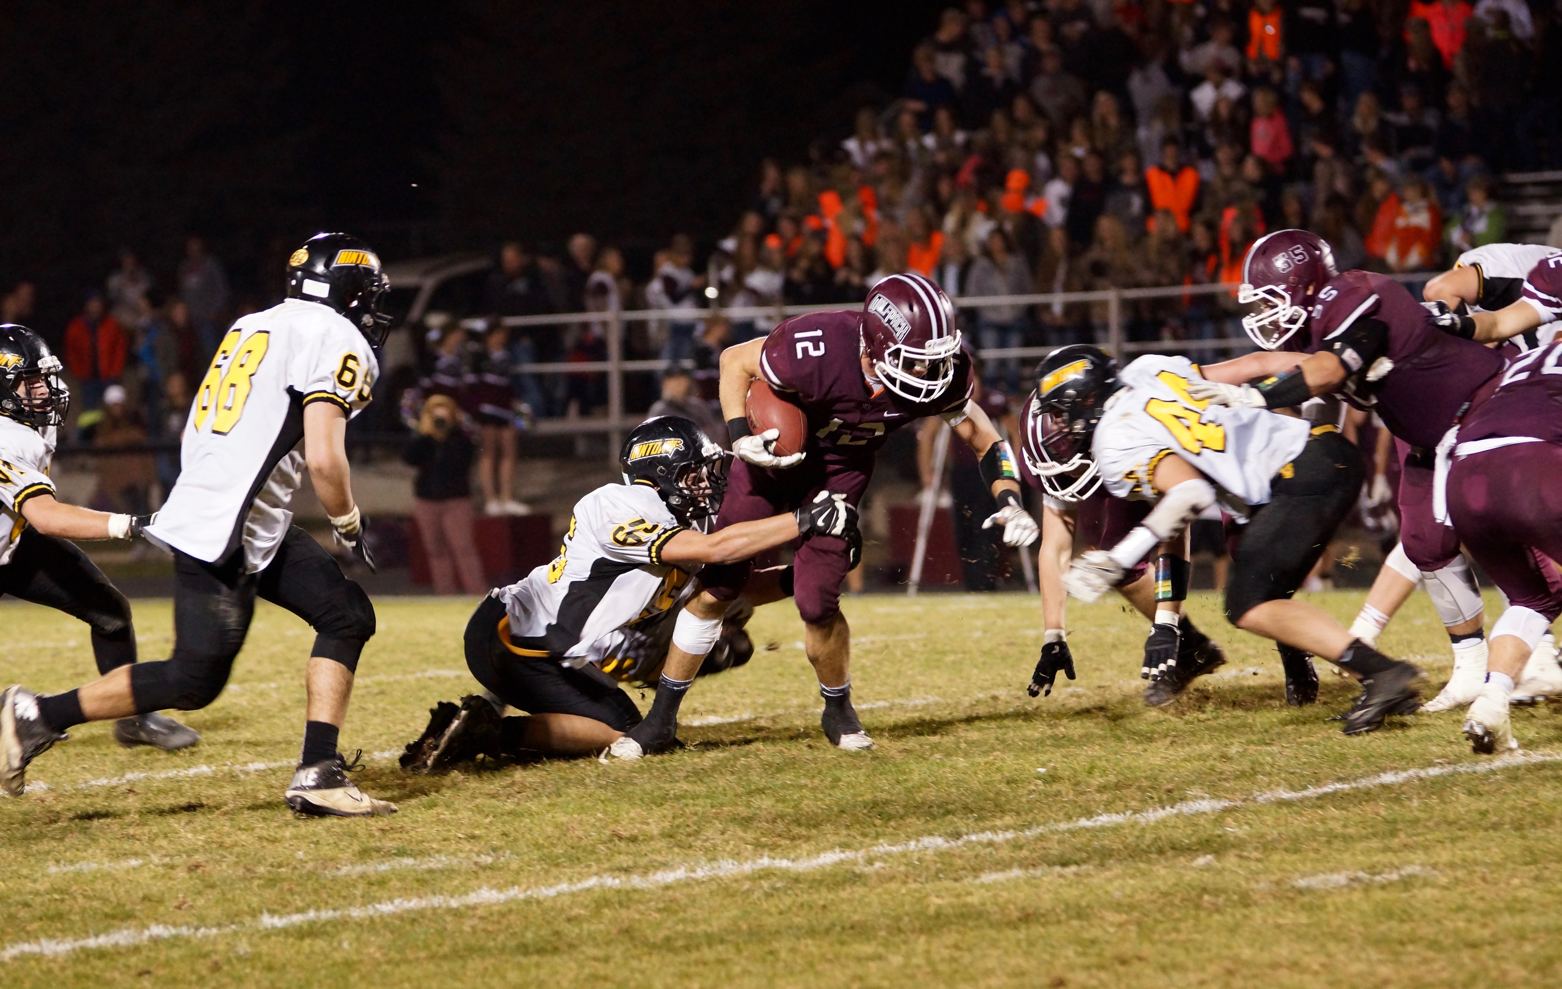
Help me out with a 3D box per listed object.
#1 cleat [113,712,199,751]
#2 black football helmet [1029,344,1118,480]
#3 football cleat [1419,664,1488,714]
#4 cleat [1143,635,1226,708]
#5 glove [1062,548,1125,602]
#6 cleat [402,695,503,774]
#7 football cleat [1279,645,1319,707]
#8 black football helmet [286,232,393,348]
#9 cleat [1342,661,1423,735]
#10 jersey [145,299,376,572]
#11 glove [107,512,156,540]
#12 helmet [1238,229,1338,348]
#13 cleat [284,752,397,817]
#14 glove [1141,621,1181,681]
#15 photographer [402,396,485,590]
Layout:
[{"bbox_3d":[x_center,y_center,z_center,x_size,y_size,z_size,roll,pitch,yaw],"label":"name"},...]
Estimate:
[{"bbox_3d":[-2.083,0.786,30.400,0.300,0.130,0.105,2,1,15],"label":"cleat"},{"bbox_3d":[0.921,-0.301,28.794,0.341,0.303,0.242,-32,6,-18],"label":"black football helmet"},{"bbox_3d":[2.201,0.639,29.800,0.290,0.150,0.110,-11,7,-40],"label":"football cleat"},{"bbox_3d":[1.329,0.587,30.200,0.300,0.125,0.108,-29,0,-6],"label":"cleat"},{"bbox_3d":[1.036,0.271,30.200,0.200,0.140,0.090,-30,-36,0],"label":"glove"},{"bbox_3d":[-1.039,0.759,28.900,0.140,0.300,0.110,29,0,-45],"label":"cleat"},{"bbox_3d":[1.721,0.611,30.200,0.110,0.140,0.290,3,32,15],"label":"football cleat"},{"bbox_3d":[-1.196,-0.561,24.711,0.338,0.300,0.240,10,-4,-33],"label":"black football helmet"},{"bbox_3d":[1.992,0.676,30.200,0.305,0.140,0.110,-27,0,-3],"label":"cleat"},{"bbox_3d":[-1.500,-0.172,26.200,0.420,0.780,0.540,24,-13,-30],"label":"jersey"},{"bbox_3d":[-2.067,0.106,29.200,0.190,0.100,0.080,2,-24,-6],"label":"glove"},{"bbox_3d":[1.550,-0.648,28.094,0.345,0.306,0.245,-18,3,-17],"label":"helmet"},{"bbox_3d":[-1.265,0.839,26.200,0.315,0.155,0.110,0,0,-12],"label":"cleat"},{"bbox_3d":[1.260,0.522,30.200,0.115,0.200,0.075,12,-6,-4],"label":"glove"},{"bbox_3d":[-2.528,0.018,68.500,0.580,1.580,0.450,-2,0,-2],"label":"photographer"}]

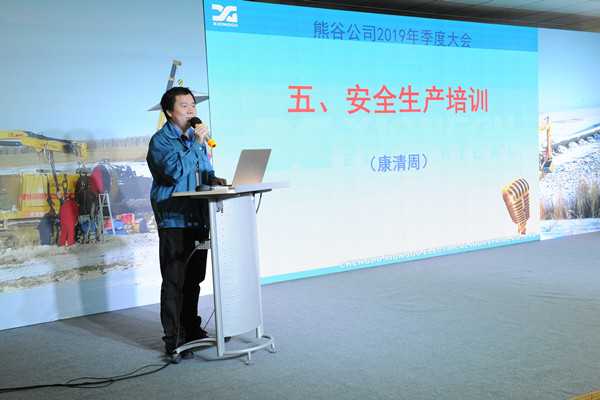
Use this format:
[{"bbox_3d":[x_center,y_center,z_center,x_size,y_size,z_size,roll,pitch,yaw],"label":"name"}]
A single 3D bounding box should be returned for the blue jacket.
[{"bbox_3d":[-0.766,-0.152,4.739,0.380,0.690,0.490,0,5,32],"label":"blue jacket"}]

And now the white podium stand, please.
[{"bbox_3d":[-0.438,0.442,4.666,0.510,1.090,0.580,0,5,30],"label":"white podium stand"}]

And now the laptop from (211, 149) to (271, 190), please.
[{"bbox_3d":[-0.398,-0.194,4.593,0.300,0.245,0.355,0,5,27],"label":"laptop"}]

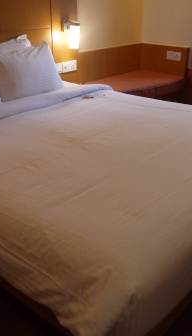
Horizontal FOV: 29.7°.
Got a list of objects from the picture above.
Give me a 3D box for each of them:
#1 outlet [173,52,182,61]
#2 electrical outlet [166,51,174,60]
[{"bbox_3d":[0.827,-1.123,3.661,0.084,0.084,0.012,20,32,35],"label":"outlet"},{"bbox_3d":[0.764,-1.149,3.707,0.084,0.084,0.012,20,32,35],"label":"electrical outlet"}]

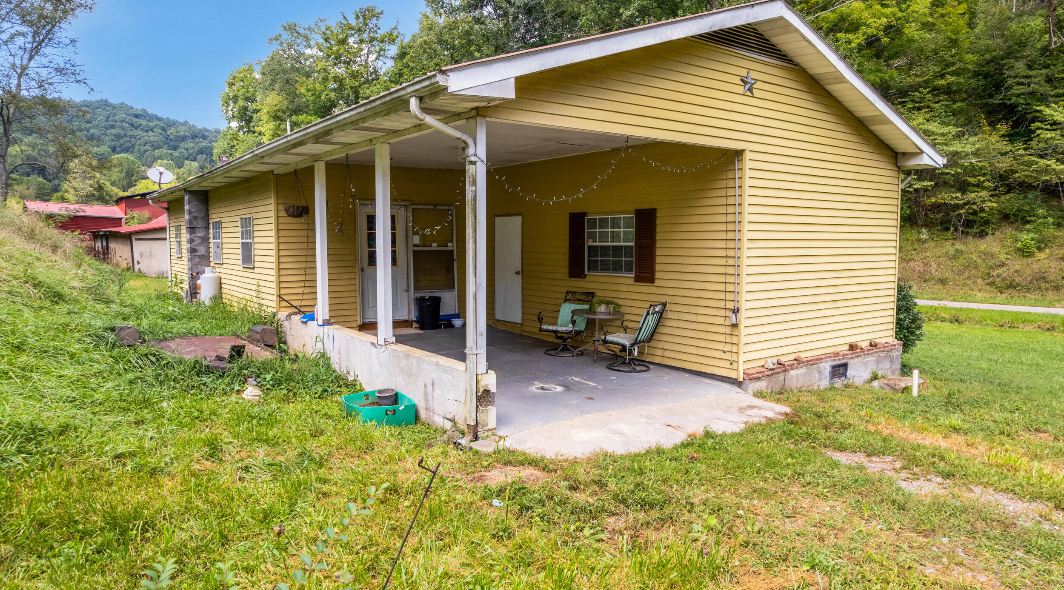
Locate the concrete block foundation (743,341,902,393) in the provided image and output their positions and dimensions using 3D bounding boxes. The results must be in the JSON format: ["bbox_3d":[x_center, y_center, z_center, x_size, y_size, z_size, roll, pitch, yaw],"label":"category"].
[{"bbox_3d":[3.956,1.012,8.786,3.770,0.460,0.300,-3,6,-35],"label":"concrete block foundation"}]

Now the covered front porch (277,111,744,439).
[{"bbox_3d":[-0.755,-0.424,8.846,3.660,2.750,5.920,-3,6,-36],"label":"covered front porch"}]

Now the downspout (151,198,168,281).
[{"bbox_3d":[-10.537,-1.527,18.461,0.480,2.500,0.100,-3,6,-37],"label":"downspout"}]

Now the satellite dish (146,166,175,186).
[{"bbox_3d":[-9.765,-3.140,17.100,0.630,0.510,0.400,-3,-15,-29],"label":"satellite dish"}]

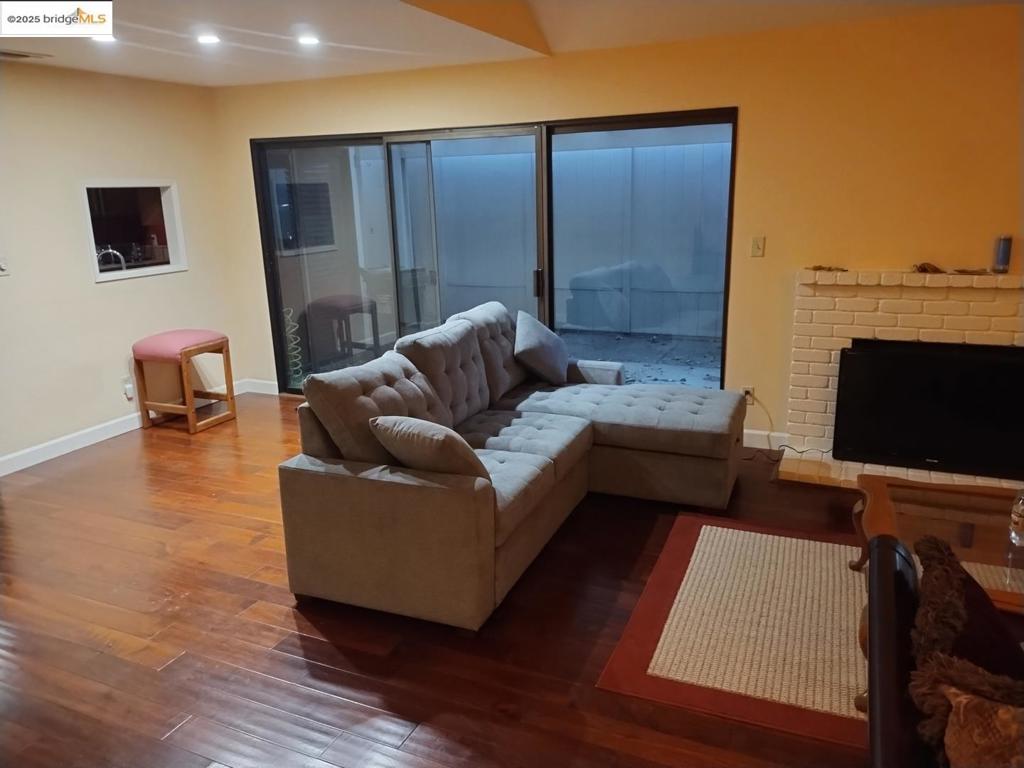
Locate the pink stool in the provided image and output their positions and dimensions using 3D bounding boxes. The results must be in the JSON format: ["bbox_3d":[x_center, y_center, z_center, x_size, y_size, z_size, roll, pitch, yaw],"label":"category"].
[{"bbox_3d":[-2.405,-0.044,5.441,0.480,0.700,0.420,6,17,25],"label":"pink stool"}]

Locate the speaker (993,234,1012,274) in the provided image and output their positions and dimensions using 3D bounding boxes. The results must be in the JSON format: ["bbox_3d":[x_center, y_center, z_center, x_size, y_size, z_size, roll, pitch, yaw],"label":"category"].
[{"bbox_3d":[2.526,-0.660,3.804,0.070,0.183,0.070,5,16,23],"label":"speaker"}]

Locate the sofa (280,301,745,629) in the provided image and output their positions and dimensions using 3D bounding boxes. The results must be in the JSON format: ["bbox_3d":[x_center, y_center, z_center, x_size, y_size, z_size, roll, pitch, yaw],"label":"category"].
[{"bbox_3d":[0.209,0.248,3.591,1.570,0.950,2.070,4,16,21],"label":"sofa"}]

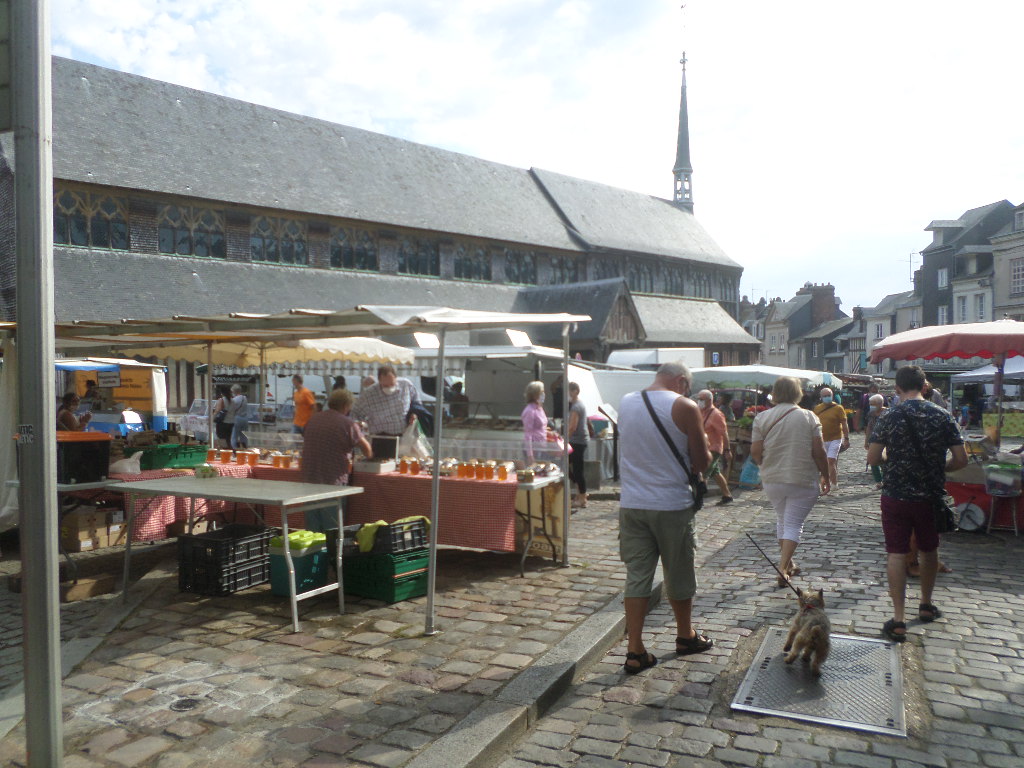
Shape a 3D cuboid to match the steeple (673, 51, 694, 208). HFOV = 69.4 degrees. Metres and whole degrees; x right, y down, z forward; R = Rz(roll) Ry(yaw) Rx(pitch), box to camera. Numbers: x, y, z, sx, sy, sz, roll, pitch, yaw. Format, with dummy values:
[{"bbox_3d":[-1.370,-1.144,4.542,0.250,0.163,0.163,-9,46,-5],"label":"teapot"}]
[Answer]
[{"bbox_3d":[12.778,-18.780,55.000,1.500,12.000,1.500,-2,2,-44],"label":"steeple"}]

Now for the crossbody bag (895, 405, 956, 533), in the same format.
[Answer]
[{"bbox_3d":[2.702,0.551,4.820,0.370,0.820,0.270,0,2,25],"label":"crossbody bag"}]

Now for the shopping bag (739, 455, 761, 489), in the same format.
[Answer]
[{"bbox_3d":[3.886,1.440,12.100,0.370,0.550,0.250,0,2,15],"label":"shopping bag"}]

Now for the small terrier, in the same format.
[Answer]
[{"bbox_3d":[1.688,1.396,4.234,0.230,0.390,0.500,-1,-1,17],"label":"small terrier"}]

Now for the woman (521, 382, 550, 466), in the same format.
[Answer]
[{"bbox_3d":[0.258,0.783,8.418,0.380,1.630,0.460,0,-1,-6],"label":"woman"}]

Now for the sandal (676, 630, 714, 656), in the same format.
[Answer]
[{"bbox_3d":[1.120,1.553,4.471,0.275,0.095,0.105,1,-2,-40],"label":"sandal"}]

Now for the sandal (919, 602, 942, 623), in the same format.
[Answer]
[{"bbox_3d":[2.885,1.560,5.081,0.275,0.095,0.105,1,-2,-44],"label":"sandal"}]

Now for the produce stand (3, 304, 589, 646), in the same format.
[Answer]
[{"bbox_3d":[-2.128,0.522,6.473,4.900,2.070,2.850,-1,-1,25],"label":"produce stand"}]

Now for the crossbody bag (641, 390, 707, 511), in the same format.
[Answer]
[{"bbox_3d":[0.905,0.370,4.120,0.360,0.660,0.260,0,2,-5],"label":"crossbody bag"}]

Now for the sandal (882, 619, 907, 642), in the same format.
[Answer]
[{"bbox_3d":[2.435,1.552,4.711,0.105,0.095,0.275,-1,-1,14],"label":"sandal"}]

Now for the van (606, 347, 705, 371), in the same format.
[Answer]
[{"bbox_3d":[4.957,0.218,27.299,5.500,3.000,2.050,-2,2,-44],"label":"van"}]

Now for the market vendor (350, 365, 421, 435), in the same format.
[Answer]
[{"bbox_3d":[-1.217,0.701,7.169,0.660,1.740,0.480,-1,-1,6],"label":"market vendor"}]

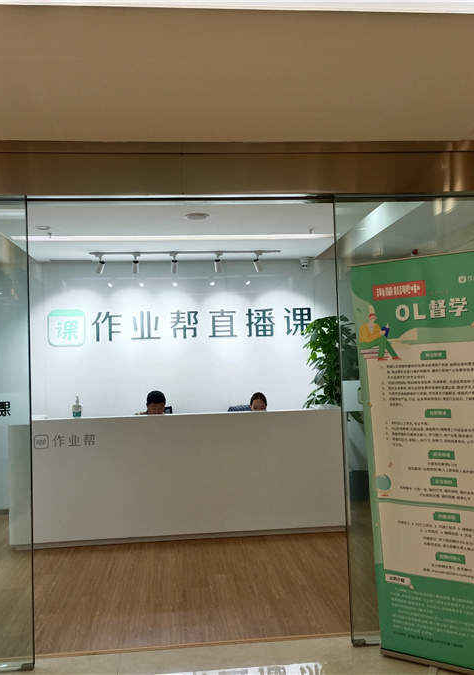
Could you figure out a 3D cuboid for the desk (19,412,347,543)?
[{"bbox_3d":[-0.510,1.259,6.104,2.997,1.108,0.700,-2,-2,-6],"label":"desk"}]

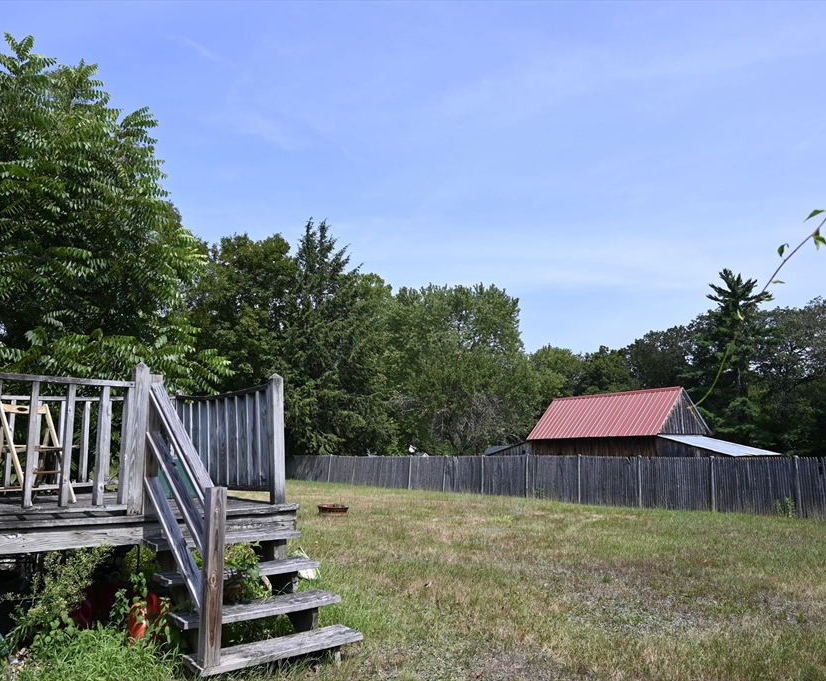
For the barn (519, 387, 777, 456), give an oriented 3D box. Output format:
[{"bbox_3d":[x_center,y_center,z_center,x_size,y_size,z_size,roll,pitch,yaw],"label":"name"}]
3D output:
[{"bbox_3d":[9.290,4.150,27.328,3.760,4.270,9.262,7,-12,-37],"label":"barn"}]

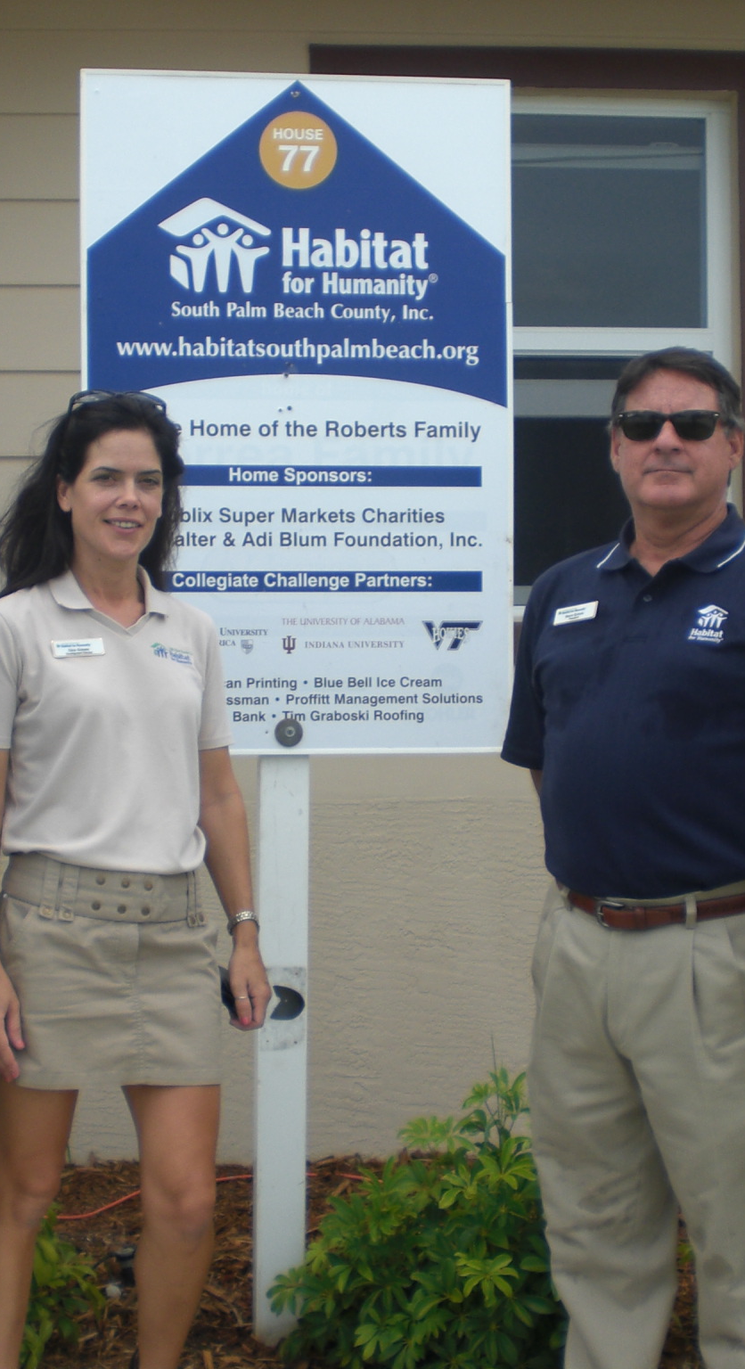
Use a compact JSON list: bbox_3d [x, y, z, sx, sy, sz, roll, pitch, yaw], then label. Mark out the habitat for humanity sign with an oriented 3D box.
[{"bbox_3d":[-0.132,-0.494,3.665,0.790,1.245,0.030,-1,2,-7],"label":"habitat for humanity sign"}]

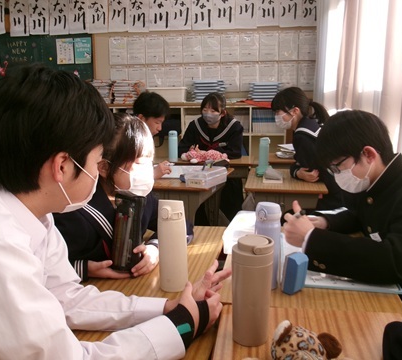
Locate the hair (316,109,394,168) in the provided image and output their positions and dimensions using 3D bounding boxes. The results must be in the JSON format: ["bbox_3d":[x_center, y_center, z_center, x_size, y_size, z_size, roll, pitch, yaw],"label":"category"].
[{"bbox_3d":[0.432,-0.116,1.400,0.215,0.175,0.180,-19,10,4],"label":"hair"}]

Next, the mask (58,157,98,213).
[{"bbox_3d":[-0.223,0.011,0.885,0.110,0.100,0.145,5,6,-39],"label":"mask"}]

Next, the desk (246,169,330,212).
[{"bbox_3d":[0.436,0.338,2.749,0.400,0.700,0.600,1,11,5],"label":"desk"}]

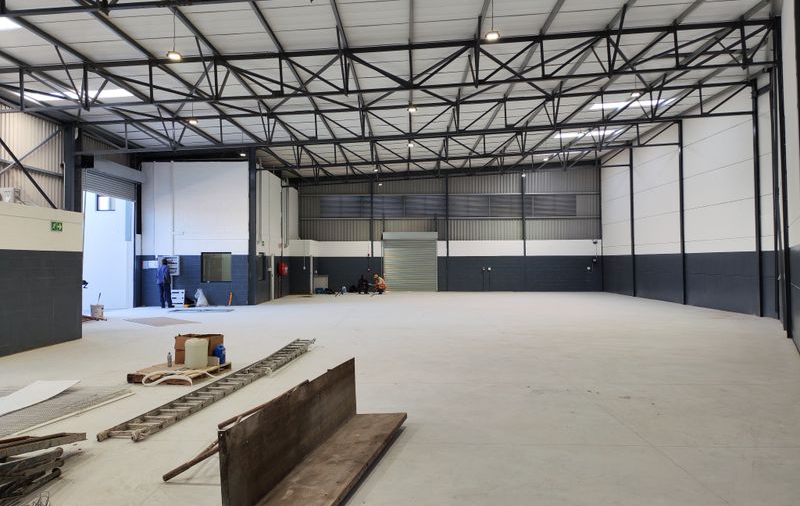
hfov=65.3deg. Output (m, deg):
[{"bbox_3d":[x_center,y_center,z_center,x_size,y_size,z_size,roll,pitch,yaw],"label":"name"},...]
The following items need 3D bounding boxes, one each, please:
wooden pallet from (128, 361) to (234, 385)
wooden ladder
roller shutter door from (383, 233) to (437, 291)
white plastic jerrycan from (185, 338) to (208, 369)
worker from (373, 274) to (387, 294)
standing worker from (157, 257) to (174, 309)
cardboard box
[{"bbox_3d":[-3.069,1.679,8.828,0.950,0.125,1.200,0,-1,10],"label":"wooden pallet"},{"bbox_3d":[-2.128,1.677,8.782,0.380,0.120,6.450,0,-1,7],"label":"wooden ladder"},{"bbox_3d":[0.541,0.455,32.517,2.860,3.100,0.350,0,-1,0],"label":"roller shutter door"},{"bbox_3d":[-2.880,1.401,8.832,0.320,0.430,0.280,0,-1,-18],"label":"white plastic jerrycan"},{"bbox_3d":[-0.955,1.499,30.491,0.720,0.970,0.550,0,-1,-12],"label":"worker"},{"bbox_3d":[-8.218,1.058,21.851,0.520,1.700,0.480,-1,-1,37],"label":"standing worker"},{"bbox_3d":[-2.990,1.426,9.303,0.490,0.390,0.480,0,-1,10],"label":"cardboard box"}]

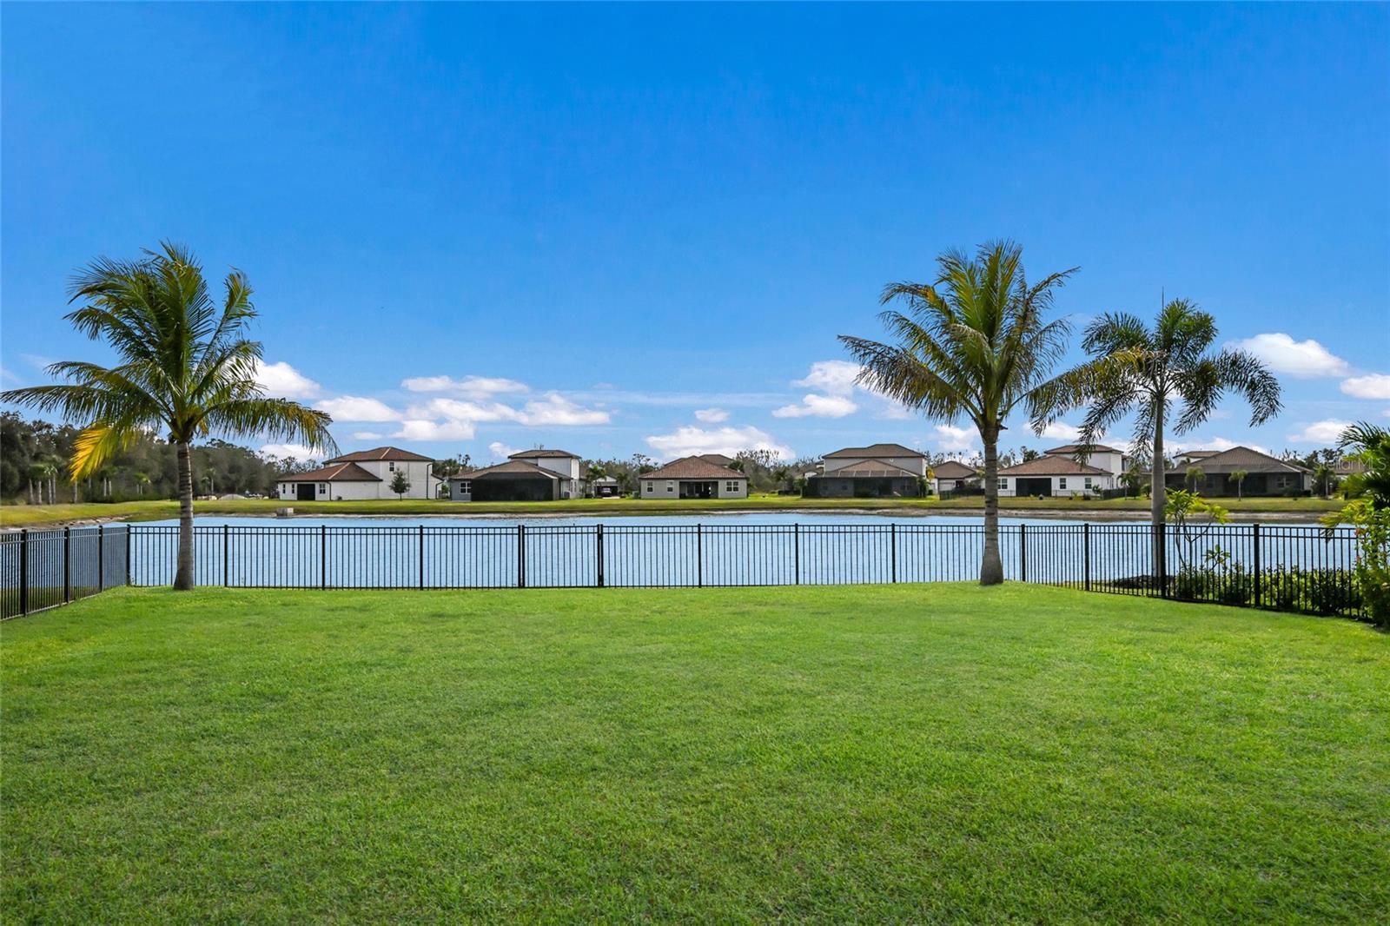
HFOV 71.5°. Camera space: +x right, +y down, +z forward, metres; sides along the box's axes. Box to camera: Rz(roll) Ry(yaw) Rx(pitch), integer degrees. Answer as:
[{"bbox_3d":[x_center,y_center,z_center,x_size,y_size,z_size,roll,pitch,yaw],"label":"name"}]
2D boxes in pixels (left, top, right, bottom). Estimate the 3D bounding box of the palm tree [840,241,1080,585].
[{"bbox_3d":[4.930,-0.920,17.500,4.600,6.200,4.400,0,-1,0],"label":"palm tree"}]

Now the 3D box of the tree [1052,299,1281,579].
[{"bbox_3d":[9.530,-0.480,19.400,4.400,5.650,4.300,0,-1,0],"label":"tree"}]

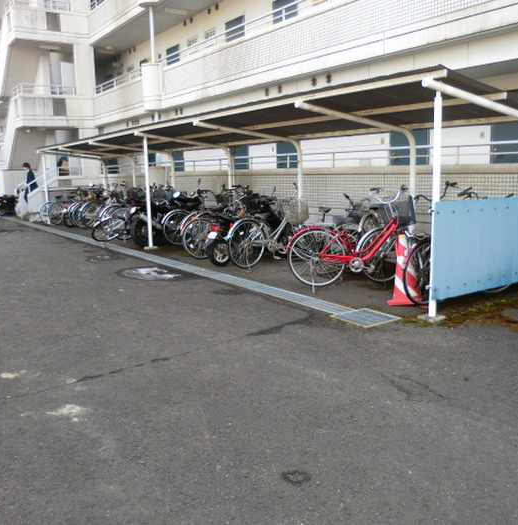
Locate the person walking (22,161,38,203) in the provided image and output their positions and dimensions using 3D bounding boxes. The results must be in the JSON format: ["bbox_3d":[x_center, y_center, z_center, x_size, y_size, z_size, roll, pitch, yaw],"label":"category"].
[{"bbox_3d":[-7.584,-2.448,18.024,0.550,1.660,0.500,-7,11,-34],"label":"person walking"}]

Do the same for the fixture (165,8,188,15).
[{"bbox_3d":[-2.177,-6.608,14.364,0.630,0.080,0.120,-7,11,-34],"label":"fixture"}]

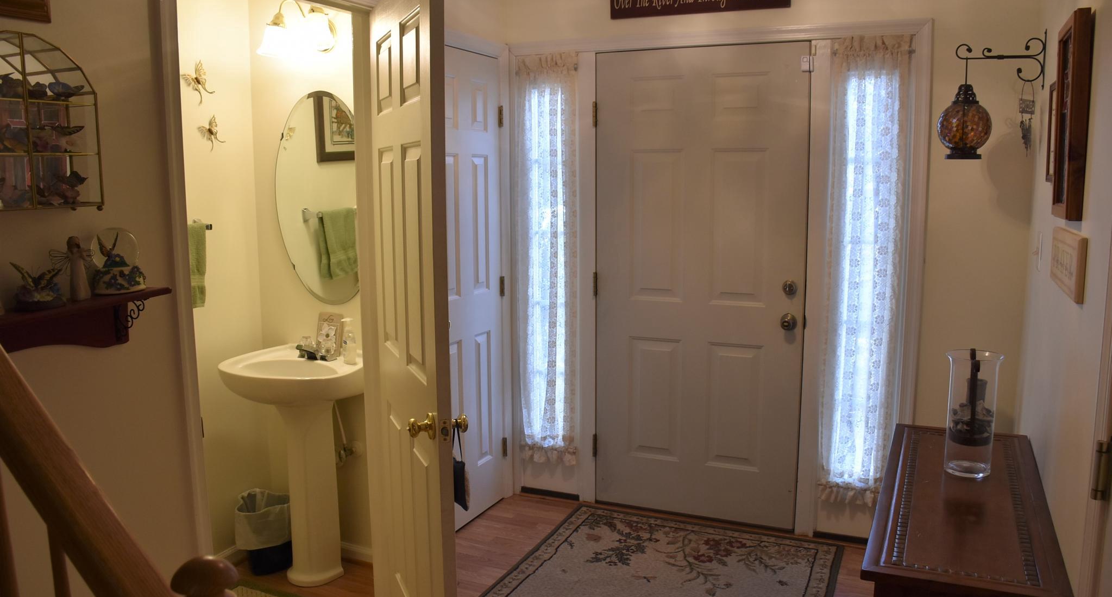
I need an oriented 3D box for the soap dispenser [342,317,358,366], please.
[{"bbox_3d":[-0.752,0.152,3.051,0.052,0.162,0.055,-6,11,-33],"label":"soap dispenser"}]

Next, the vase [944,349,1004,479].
[{"bbox_3d":[1.085,0.301,2.180,0.139,0.311,0.139,4,9,25],"label":"vase"}]

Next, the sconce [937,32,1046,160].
[{"bbox_3d":[1.501,-0.700,2.885,0.325,0.433,0.180,3,10,23],"label":"sconce"}]

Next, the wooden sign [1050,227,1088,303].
[{"bbox_3d":[1.159,-0.091,1.890,0.015,0.131,0.462,4,9,25],"label":"wooden sign"}]

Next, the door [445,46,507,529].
[{"bbox_3d":[-0.394,-0.024,3.655,0.040,2.035,0.610,3,10,23],"label":"door"}]

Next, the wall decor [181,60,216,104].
[{"bbox_3d":[-1.288,-0.786,3.036,0.045,0.156,0.160,3,10,23],"label":"wall decor"}]

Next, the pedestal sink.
[{"bbox_3d":[-0.963,0.662,3.140,0.570,0.885,0.450,3,10,23],"label":"pedestal sink"}]

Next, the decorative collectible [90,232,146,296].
[{"bbox_3d":[-0.945,-0.085,1.795,0.104,0.137,0.104,-7,11,-39],"label":"decorative collectible"}]

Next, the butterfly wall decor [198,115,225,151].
[{"bbox_3d":[-1.270,-0.615,3.105,0.040,0.130,0.130,3,10,23],"label":"butterfly wall decor"}]

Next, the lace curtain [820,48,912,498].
[{"bbox_3d":[1.204,-0.080,3.294,0.289,1.848,0.050,4,9,25],"label":"lace curtain"}]

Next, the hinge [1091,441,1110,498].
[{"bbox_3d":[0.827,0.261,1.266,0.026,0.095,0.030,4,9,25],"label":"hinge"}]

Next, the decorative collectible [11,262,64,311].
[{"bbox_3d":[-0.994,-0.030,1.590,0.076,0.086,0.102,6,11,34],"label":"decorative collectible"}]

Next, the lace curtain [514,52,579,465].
[{"bbox_3d":[-0.041,-0.154,3.870,0.304,1.904,0.050,4,9,25],"label":"lace curtain"}]

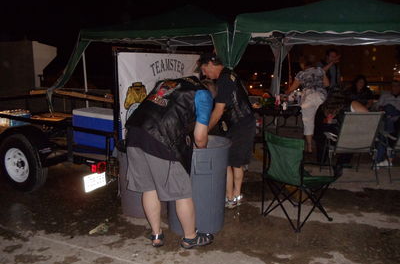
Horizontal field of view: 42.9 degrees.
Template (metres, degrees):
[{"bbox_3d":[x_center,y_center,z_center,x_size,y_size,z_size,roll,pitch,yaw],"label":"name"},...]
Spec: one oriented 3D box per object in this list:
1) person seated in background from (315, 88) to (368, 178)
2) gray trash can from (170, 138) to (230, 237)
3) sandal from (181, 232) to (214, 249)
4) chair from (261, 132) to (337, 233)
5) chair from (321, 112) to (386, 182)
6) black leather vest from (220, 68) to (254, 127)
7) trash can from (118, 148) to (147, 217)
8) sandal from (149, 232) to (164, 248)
[{"bbox_3d":[1.921,-0.075,7.039,0.580,1.200,0.750,4,11,23],"label":"person seated in background"},{"bbox_3d":[-0.033,0.507,4.779,0.650,0.820,0.650,0,10,0],"label":"gray trash can"},{"bbox_3d":[-0.016,0.923,4.452,0.295,0.105,0.110,-6,11,-31],"label":"sandal"},{"bbox_3d":[0.992,0.443,5.060,0.570,0.850,0.560,-7,12,-34],"label":"chair"},{"bbox_3d":[1.925,0.144,6.565,0.580,0.930,0.680,-1,10,-6],"label":"chair"},{"bbox_3d":[0.364,-0.354,5.215,0.320,0.620,0.460,-18,12,-7],"label":"black leather vest"},{"bbox_3d":[-0.547,0.421,5.276,0.640,0.820,0.640,-1,10,-6],"label":"trash can"},{"bbox_3d":[-0.388,0.917,4.486,0.110,0.105,0.295,-2,10,-11],"label":"sandal"}]

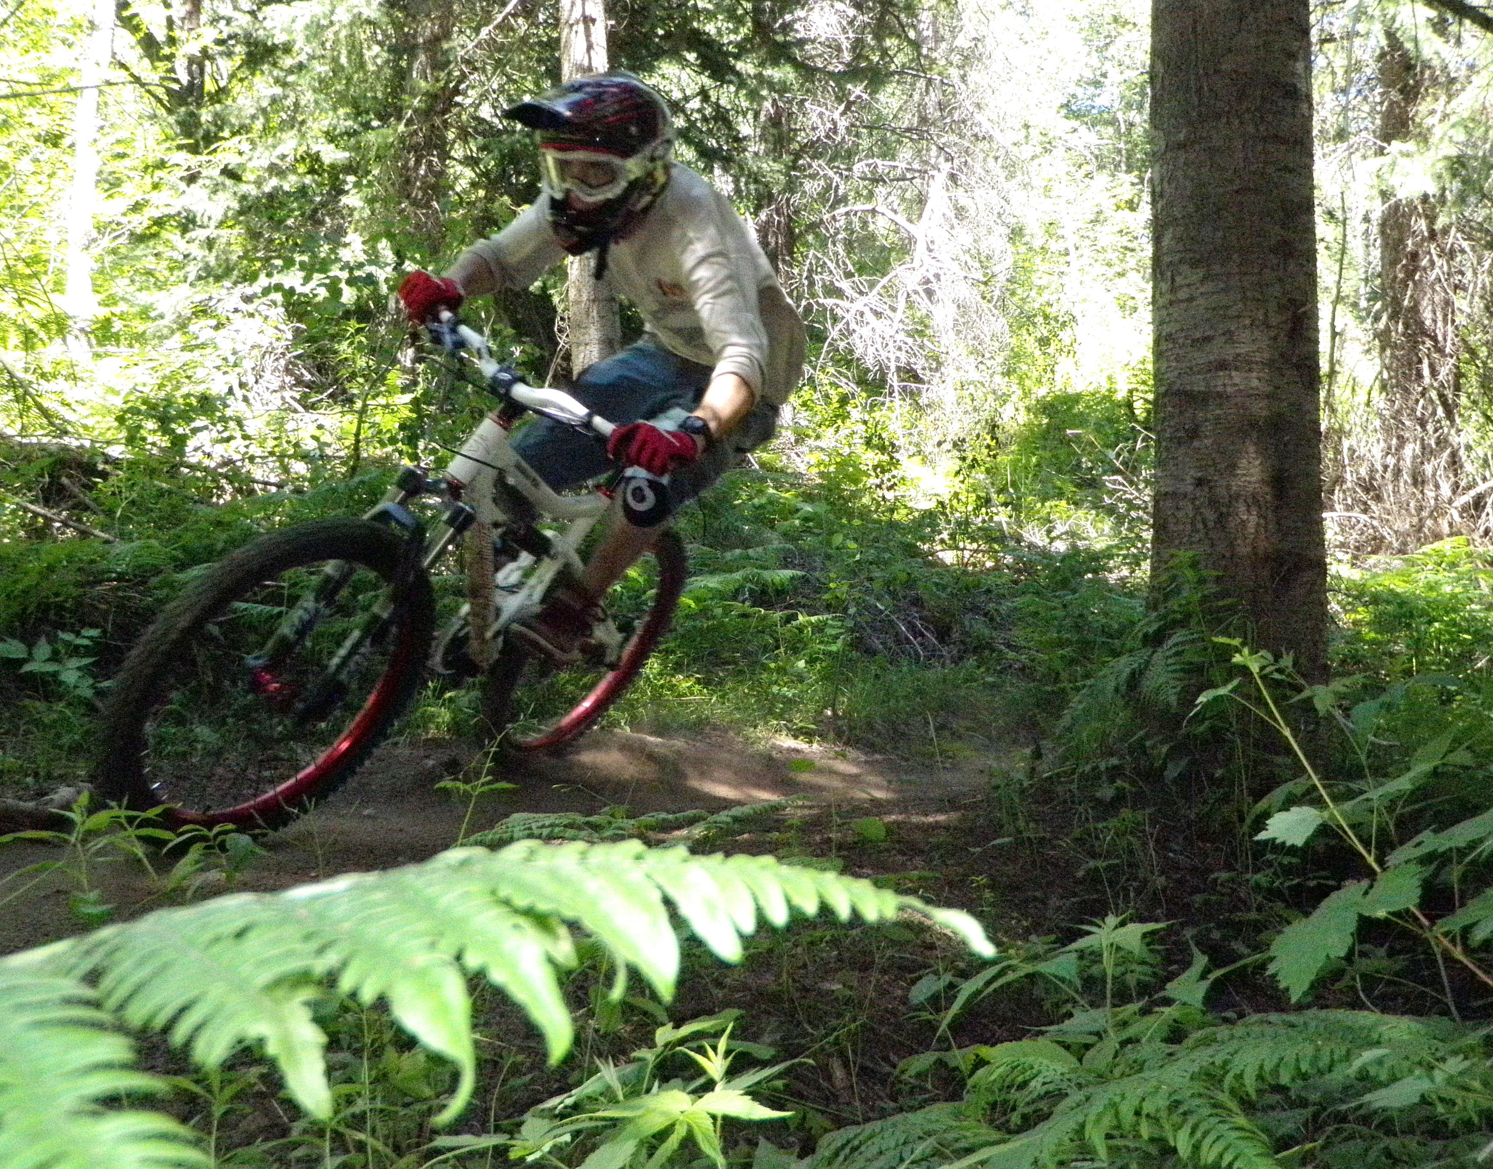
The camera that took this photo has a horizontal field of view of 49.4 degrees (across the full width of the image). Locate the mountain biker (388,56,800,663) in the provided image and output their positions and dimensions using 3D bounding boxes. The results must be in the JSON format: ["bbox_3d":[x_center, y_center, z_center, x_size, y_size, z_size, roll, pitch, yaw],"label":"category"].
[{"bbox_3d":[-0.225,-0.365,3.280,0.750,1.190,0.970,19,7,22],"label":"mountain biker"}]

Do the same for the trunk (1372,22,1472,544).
[{"bbox_3d":[4.350,-1.810,10.500,0.560,3.600,0.560,-1,-2,27],"label":"trunk"}]

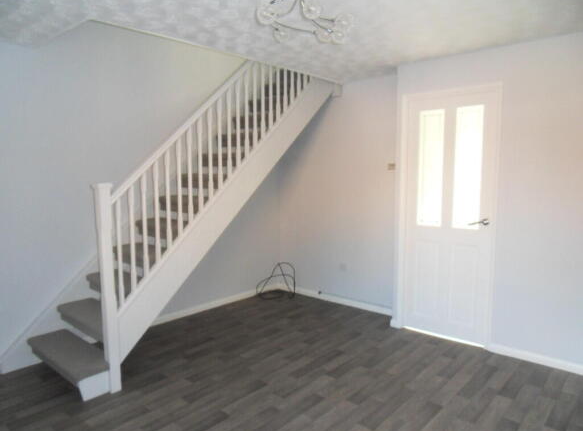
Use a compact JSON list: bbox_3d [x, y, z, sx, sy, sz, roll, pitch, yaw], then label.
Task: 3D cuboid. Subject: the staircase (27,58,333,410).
[{"bbox_3d":[-0.741,-0.129,3.600,0.852,2.350,2.726,5,8,40],"label":"staircase"}]

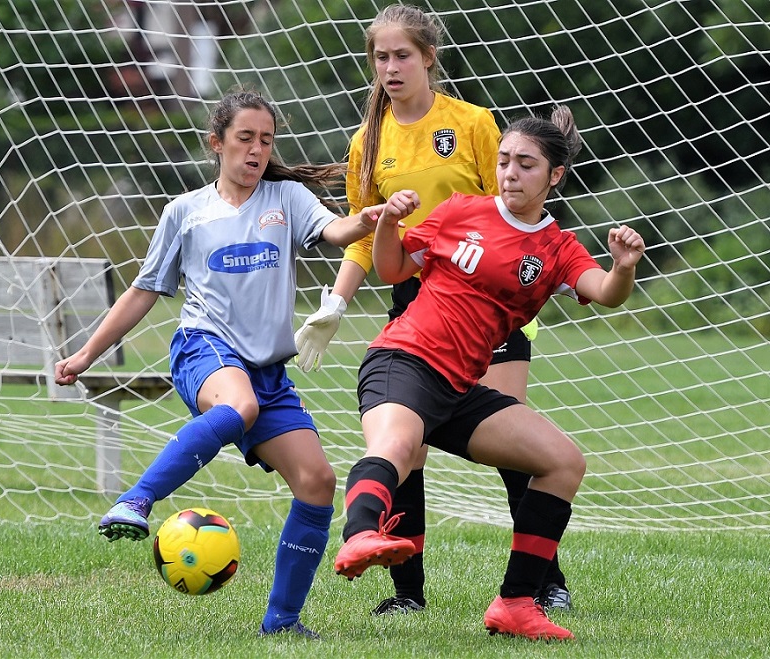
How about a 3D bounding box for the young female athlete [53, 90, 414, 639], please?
[{"bbox_3d":[-0.390,0.089,19.100,0.920,1.410,0.660,0,2,-5],"label":"young female athlete"}]

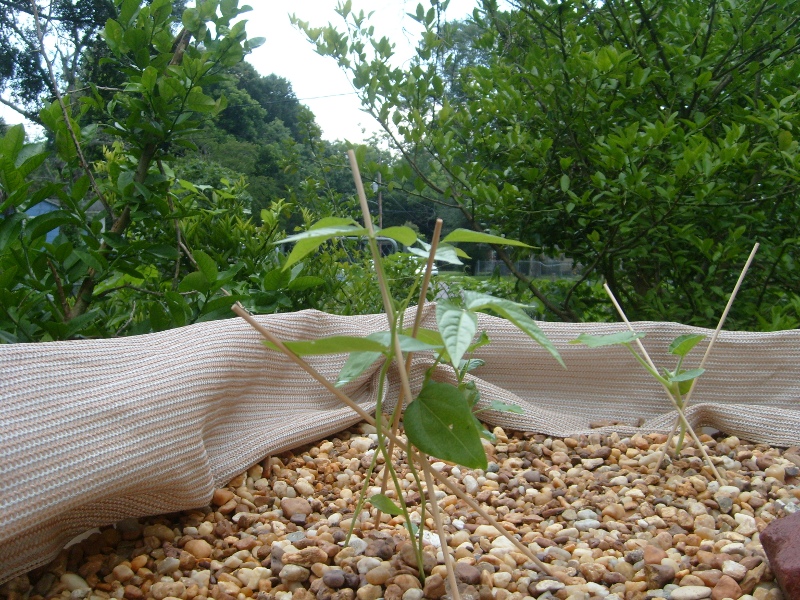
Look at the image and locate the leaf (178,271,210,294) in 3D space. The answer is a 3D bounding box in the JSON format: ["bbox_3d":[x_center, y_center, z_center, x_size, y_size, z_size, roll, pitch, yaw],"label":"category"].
[{"bbox_3d":[-0.381,-0.033,1.500,0.062,0.044,0.035,-1,3,-17],"label":"leaf"}]

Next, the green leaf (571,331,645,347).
[{"bbox_3d":[0.198,0.037,0.770,0.070,0.015,0.045,0,3,-6],"label":"green leaf"}]

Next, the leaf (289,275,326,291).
[{"bbox_3d":[-0.185,-0.035,1.600,0.072,0.032,0.035,0,3,9],"label":"leaf"}]

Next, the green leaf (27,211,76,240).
[{"bbox_3d":[-0.603,-0.129,1.400,0.090,0.050,0.045,-1,3,-11],"label":"green leaf"}]

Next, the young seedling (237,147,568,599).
[{"bbox_3d":[-0.002,0.042,0.480,0.190,0.255,0.180,0,3,0],"label":"young seedling"}]

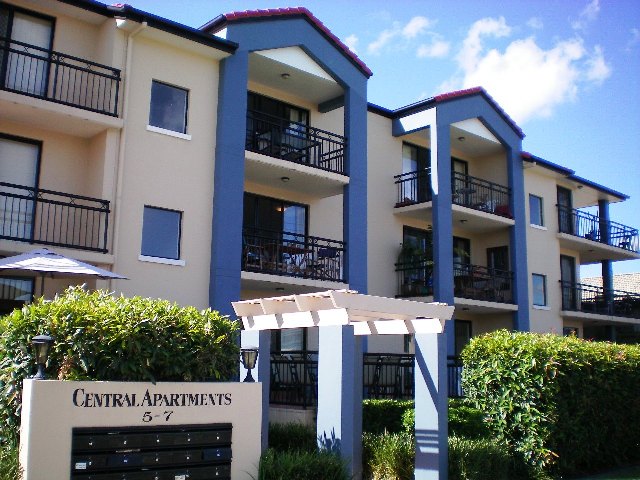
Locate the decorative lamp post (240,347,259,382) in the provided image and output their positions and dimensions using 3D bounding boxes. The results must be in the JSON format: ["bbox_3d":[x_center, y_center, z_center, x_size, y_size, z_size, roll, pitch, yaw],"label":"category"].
[{"bbox_3d":[-0.722,1.276,7.200,0.185,0.370,0.185,9,-13,-41],"label":"decorative lamp post"}]

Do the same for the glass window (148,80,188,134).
[{"bbox_3d":[-3.183,-2.804,14.905,0.882,1.009,0.098,9,-13,-41],"label":"glass window"}]

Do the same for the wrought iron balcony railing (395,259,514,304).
[{"bbox_3d":[4.273,1.473,22.073,3.675,1.058,2.107,9,-13,-41],"label":"wrought iron balcony railing"}]

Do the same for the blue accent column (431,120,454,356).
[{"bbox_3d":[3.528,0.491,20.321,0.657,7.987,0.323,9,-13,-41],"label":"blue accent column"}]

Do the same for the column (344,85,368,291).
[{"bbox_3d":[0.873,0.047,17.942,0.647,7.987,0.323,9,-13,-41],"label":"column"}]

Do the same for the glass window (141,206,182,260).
[{"bbox_3d":[-3.227,-0.131,14.434,0.892,1.029,0.098,9,-13,-41],"label":"glass window"}]

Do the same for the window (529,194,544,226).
[{"bbox_3d":[7.565,-1.014,24.538,0.862,1.058,0.098,9,-13,-41],"label":"window"}]

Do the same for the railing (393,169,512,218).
[{"bbox_3d":[4.307,-1.231,22.539,3.675,1.058,2.107,9,-13,-41],"label":"railing"}]

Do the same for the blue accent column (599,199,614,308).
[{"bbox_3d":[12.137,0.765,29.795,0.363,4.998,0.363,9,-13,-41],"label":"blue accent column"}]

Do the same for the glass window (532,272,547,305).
[{"bbox_3d":[7.531,1.718,24.067,0.862,1.058,0.098,9,-13,-41],"label":"glass window"}]

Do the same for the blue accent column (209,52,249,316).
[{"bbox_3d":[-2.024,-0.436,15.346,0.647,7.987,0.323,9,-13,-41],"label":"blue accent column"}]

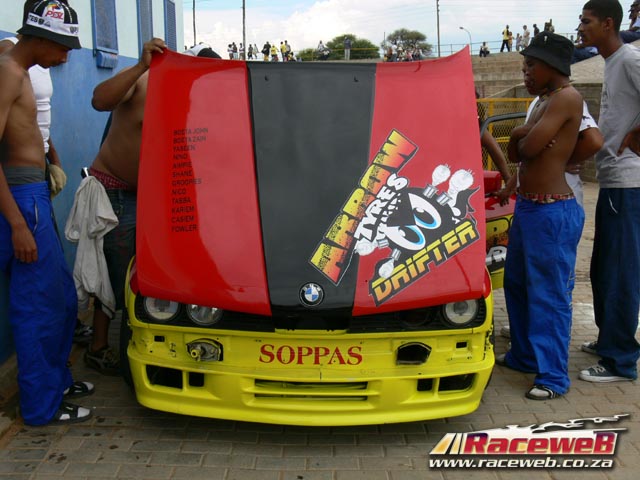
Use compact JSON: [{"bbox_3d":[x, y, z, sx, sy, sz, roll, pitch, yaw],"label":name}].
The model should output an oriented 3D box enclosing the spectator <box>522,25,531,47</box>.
[{"bbox_3d":[13.124,-12.807,47.000,0.420,1.680,0.480,-6,13,-31],"label":"spectator"}]

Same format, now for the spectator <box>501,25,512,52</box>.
[{"bbox_3d":[11.853,-12.794,47.000,0.420,1.720,0.500,6,13,25],"label":"spectator"}]

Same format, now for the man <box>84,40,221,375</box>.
[{"bbox_3d":[-0.820,-0.140,3.620,0.580,1.620,0.550,7,13,31],"label":"man"}]

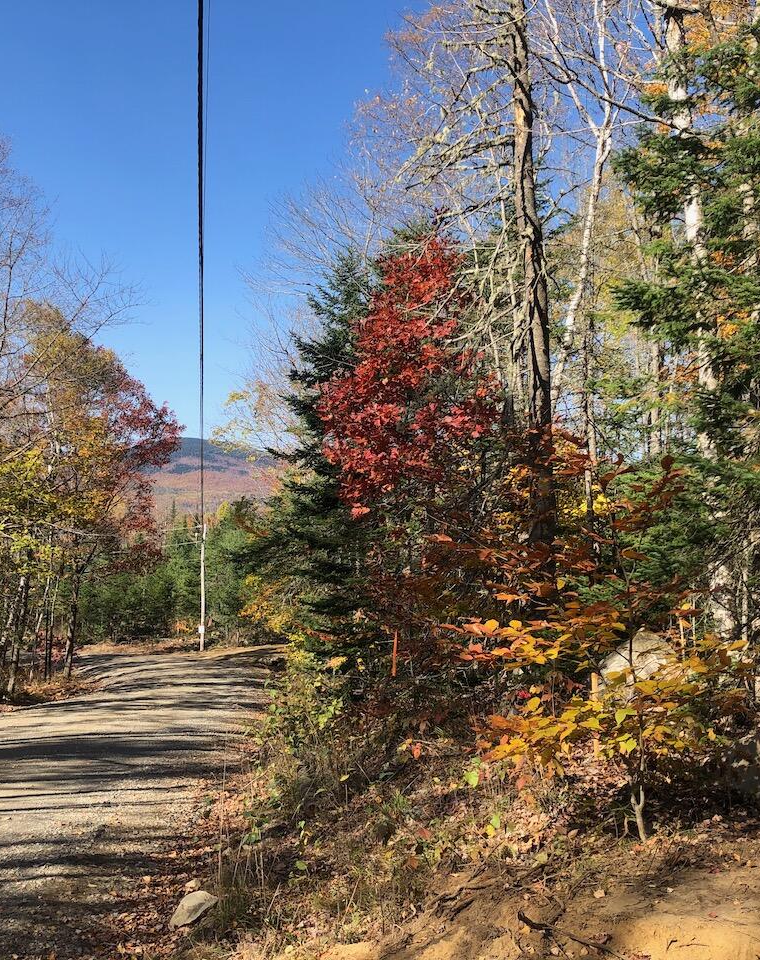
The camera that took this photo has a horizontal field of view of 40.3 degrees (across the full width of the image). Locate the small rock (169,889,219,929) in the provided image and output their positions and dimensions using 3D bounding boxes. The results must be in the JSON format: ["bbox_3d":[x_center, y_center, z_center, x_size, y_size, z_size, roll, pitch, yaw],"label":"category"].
[{"bbox_3d":[-0.954,2.192,5.300,0.243,0.159,0.175,2,-3,-35],"label":"small rock"}]

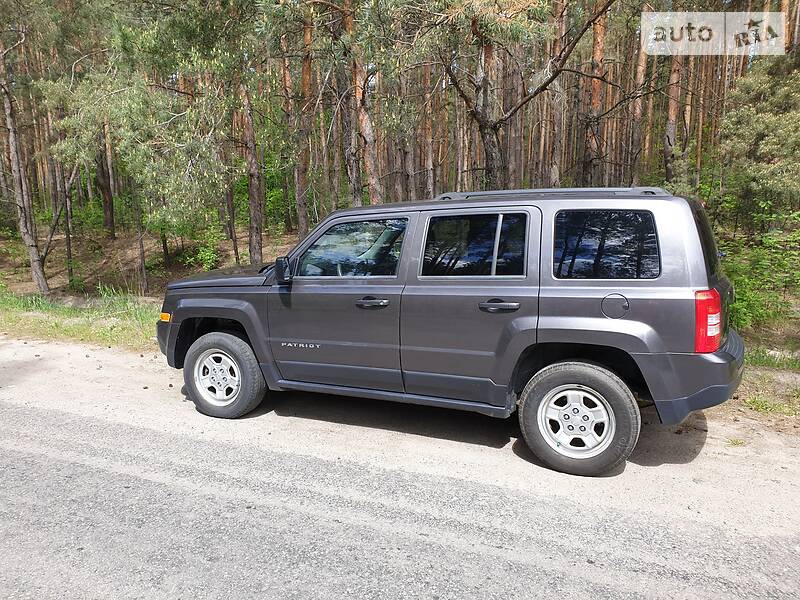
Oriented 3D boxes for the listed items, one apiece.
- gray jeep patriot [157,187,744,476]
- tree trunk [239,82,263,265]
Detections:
[{"bbox_3d":[0.167,0.020,4.685,4.400,1.660,1.820,3,11,24],"label":"gray jeep patriot"},{"bbox_3d":[-2.850,-2.316,11.366,0.250,3.406,0.250,3,11,24],"label":"tree trunk"}]

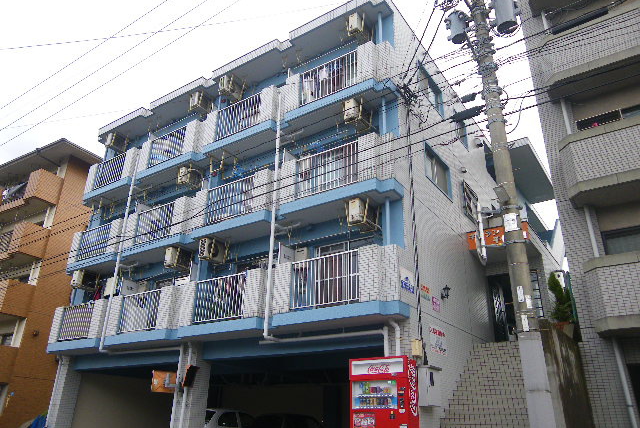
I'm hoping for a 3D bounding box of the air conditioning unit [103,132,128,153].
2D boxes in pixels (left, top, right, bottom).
[{"bbox_3d":[-7.761,-2.686,19.866,0.270,0.540,0.740,-14,-28,32],"label":"air conditioning unit"}]

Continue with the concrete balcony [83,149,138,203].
[{"bbox_3d":[-6.991,-1.199,18.194,2.816,1.402,1.006,-14,-28,32],"label":"concrete balcony"}]

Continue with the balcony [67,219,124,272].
[{"bbox_3d":[-7.046,1.211,17.138,2.816,1.402,1.006,-14,-28,32],"label":"balcony"}]

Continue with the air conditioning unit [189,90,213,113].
[{"bbox_3d":[-3.846,-3.511,16.848,0.274,0.543,0.759,-14,-28,32],"label":"air conditioning unit"}]

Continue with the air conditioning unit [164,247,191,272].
[{"bbox_3d":[-4.007,1.355,14.753,0.274,0.543,0.759,-14,-28,32],"label":"air conditioning unit"}]

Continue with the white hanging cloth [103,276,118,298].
[{"bbox_3d":[-6.802,2.426,16.985,0.425,0.612,0.217,-14,-28,32],"label":"white hanging cloth"}]

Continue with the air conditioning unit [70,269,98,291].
[{"bbox_3d":[-8.024,2.322,17.786,0.270,0.540,0.740,-14,-28,32],"label":"air conditioning unit"}]

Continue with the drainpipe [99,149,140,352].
[{"bbox_3d":[-6.398,0.911,16.736,0.103,6.914,0.103,-14,-28,32],"label":"drainpipe"}]

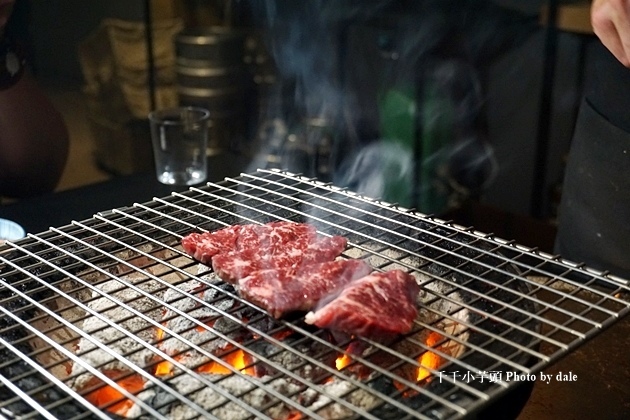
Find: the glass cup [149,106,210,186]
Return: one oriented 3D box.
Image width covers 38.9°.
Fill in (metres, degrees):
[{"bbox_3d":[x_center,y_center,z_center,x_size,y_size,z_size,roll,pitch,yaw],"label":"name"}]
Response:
[{"bbox_3d":[-0.168,-0.078,1.116,0.076,0.081,0.076,0,20,0],"label":"glass cup"}]

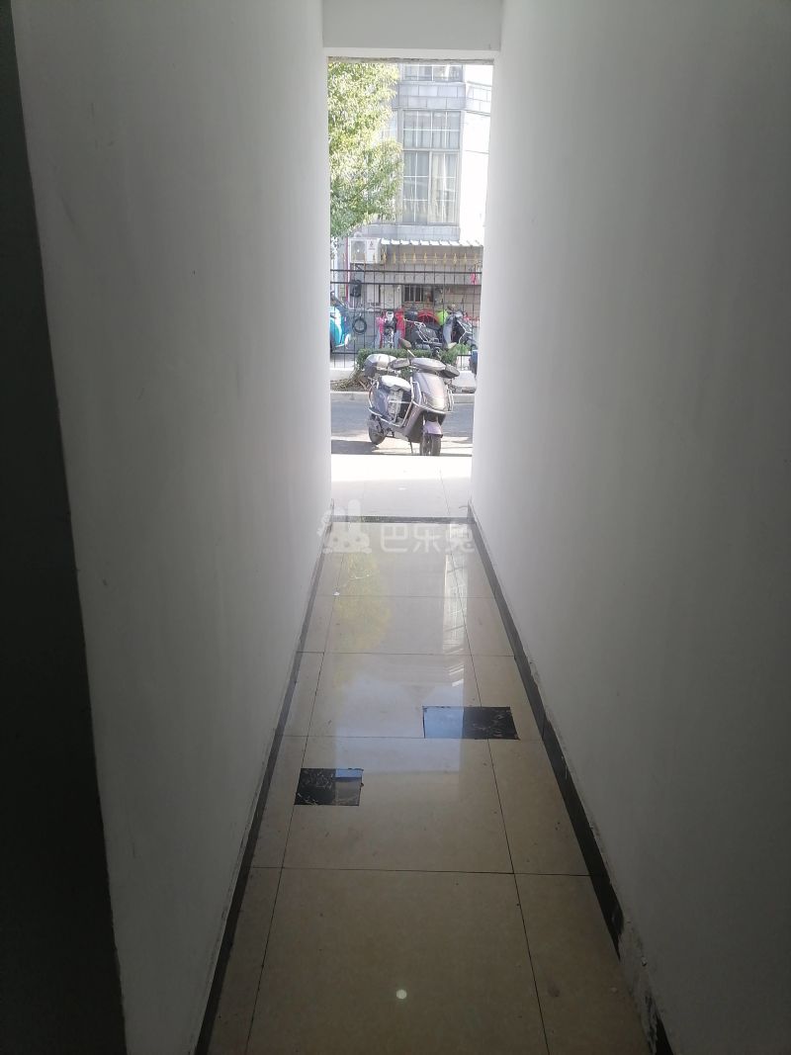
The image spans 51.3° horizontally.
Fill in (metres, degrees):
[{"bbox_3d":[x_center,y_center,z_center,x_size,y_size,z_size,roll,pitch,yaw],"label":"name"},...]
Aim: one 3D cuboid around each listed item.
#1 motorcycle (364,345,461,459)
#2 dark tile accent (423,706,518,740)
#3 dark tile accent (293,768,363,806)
[{"bbox_3d":[0.117,-1.322,8.573,0.740,1.180,1.720,-8,20,-27],"label":"motorcycle"},{"bbox_3d":[0.256,0.678,2.843,0.315,0.010,0.209,1,18,0],"label":"dark tile accent"},{"bbox_3d":[-0.198,0.785,2.474,0.190,0.010,0.184,1,18,0],"label":"dark tile accent"}]

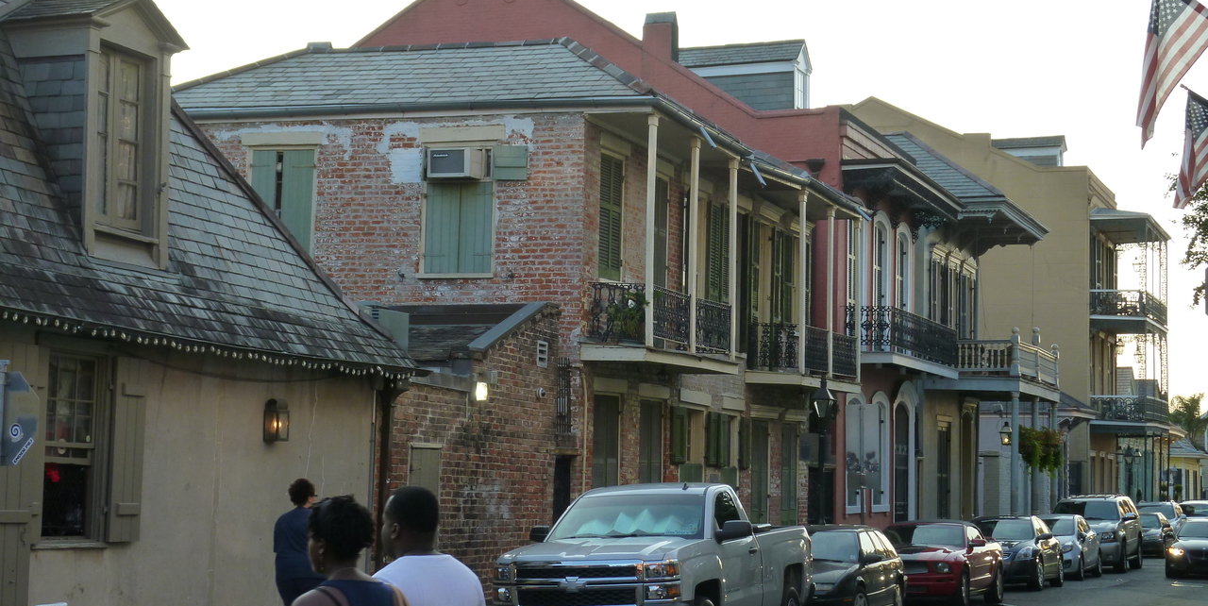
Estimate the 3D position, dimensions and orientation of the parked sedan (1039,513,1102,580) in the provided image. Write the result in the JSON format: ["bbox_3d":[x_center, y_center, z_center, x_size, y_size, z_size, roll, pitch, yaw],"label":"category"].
[{"bbox_3d":[10.434,5.636,46.243,1.740,1.460,4.250,-1,-6,22],"label":"parked sedan"}]

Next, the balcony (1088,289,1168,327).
[{"bbox_3d":[20.521,0.445,77.521,2.100,1.150,7.600,-1,-6,22],"label":"balcony"}]

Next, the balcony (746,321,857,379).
[{"bbox_3d":[3.736,1.021,36.828,0.990,1.000,4.040,-1,-5,22],"label":"balcony"}]

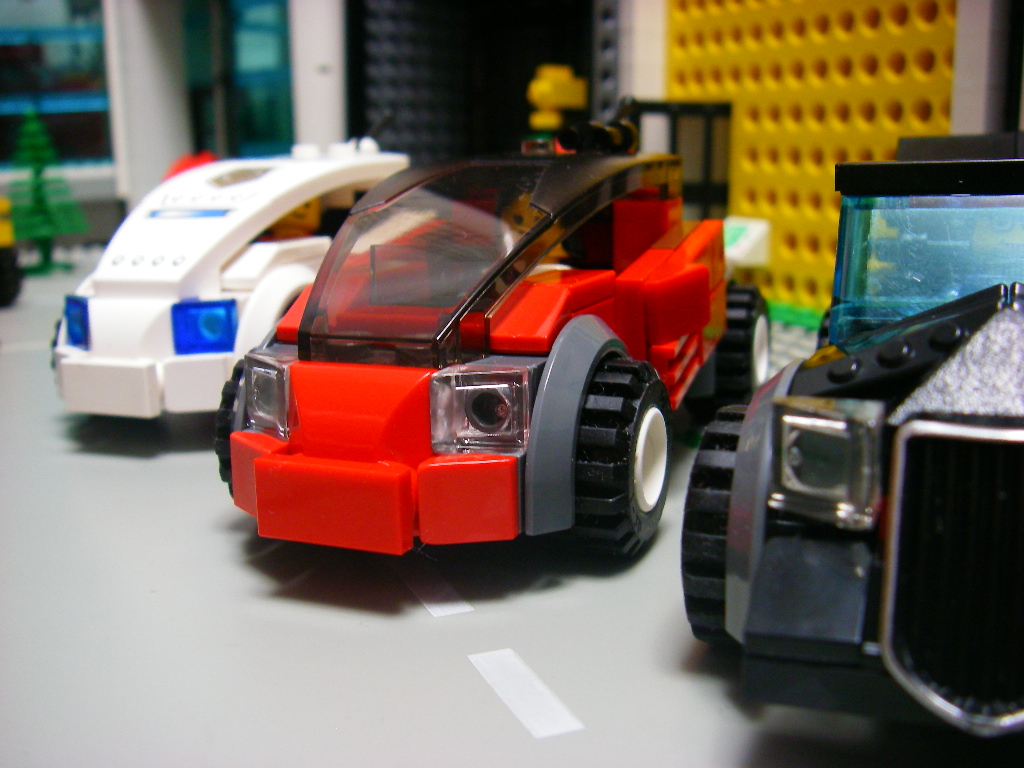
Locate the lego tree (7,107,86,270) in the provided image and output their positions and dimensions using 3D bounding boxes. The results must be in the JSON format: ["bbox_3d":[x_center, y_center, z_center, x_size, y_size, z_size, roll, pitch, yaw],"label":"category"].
[{"bbox_3d":[-0.193,-0.080,0.458,0.034,0.064,0.034,-1,12,0],"label":"lego tree"}]

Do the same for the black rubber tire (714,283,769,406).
[{"bbox_3d":[0.034,-0.005,0.181,0.012,0.021,0.021,4,13,22],"label":"black rubber tire"}]

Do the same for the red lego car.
[{"bbox_3d":[0.002,-0.011,0.152,0.050,0.045,0.106,4,13,22],"label":"red lego car"}]

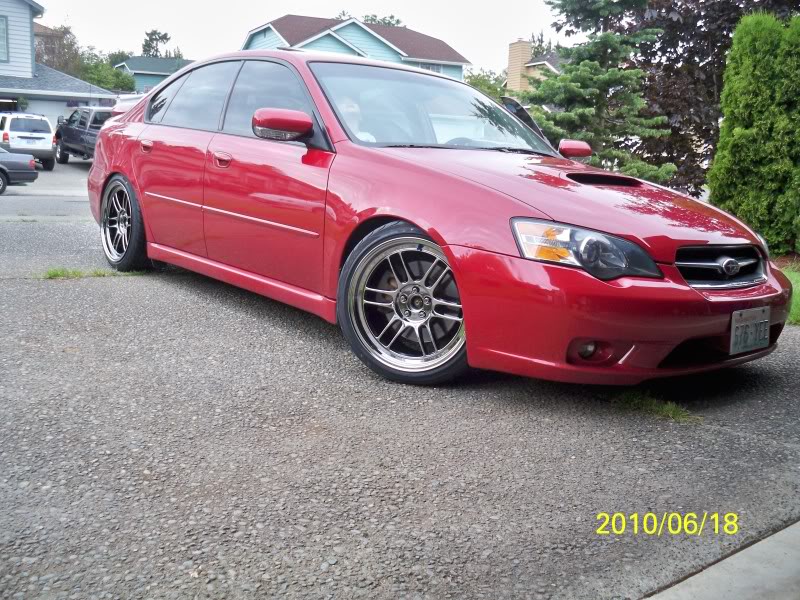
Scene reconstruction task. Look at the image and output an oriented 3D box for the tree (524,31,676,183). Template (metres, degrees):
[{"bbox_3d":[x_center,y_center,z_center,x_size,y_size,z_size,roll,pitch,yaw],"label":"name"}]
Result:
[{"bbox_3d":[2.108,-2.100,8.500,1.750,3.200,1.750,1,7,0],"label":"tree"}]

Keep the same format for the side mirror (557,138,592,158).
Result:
[{"bbox_3d":[0.953,-0.822,4.482,0.220,0.130,0.120,-5,14,-41],"label":"side mirror"}]

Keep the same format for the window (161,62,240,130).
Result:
[{"bbox_3d":[-1.050,-1.089,4.317,0.040,0.400,0.720,26,-7,-42],"label":"window"}]

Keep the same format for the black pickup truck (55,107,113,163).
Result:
[{"bbox_3d":[-10.060,-5.620,28.170,1.980,1.970,5.800,-6,15,-43],"label":"black pickup truck"}]

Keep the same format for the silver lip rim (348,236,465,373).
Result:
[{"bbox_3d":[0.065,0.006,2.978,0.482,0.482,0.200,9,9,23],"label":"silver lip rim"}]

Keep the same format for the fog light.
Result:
[{"bbox_3d":[0.602,0.160,2.611,0.070,0.068,0.055,-3,12,-34],"label":"fog light"}]

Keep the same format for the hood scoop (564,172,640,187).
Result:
[{"bbox_3d":[0.799,-0.476,3.251,0.510,0.060,0.150,-5,17,-41],"label":"hood scoop"}]

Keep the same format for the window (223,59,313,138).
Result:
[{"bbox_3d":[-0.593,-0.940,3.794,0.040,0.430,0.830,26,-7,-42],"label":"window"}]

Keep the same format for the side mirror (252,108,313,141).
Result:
[{"bbox_3d":[-0.468,-0.709,3.256,0.220,0.130,0.120,-5,14,-41],"label":"side mirror"}]

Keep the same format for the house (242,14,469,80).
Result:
[{"bbox_3d":[-2.840,-13.400,50.200,12.000,8.000,8.500,-3,9,-29],"label":"house"}]

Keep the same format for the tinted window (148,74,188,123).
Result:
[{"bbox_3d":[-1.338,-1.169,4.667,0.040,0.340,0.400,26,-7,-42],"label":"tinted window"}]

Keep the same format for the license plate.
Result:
[{"bbox_3d":[1.224,0.106,2.812,0.305,0.152,0.020,-4,9,-38],"label":"license plate"}]

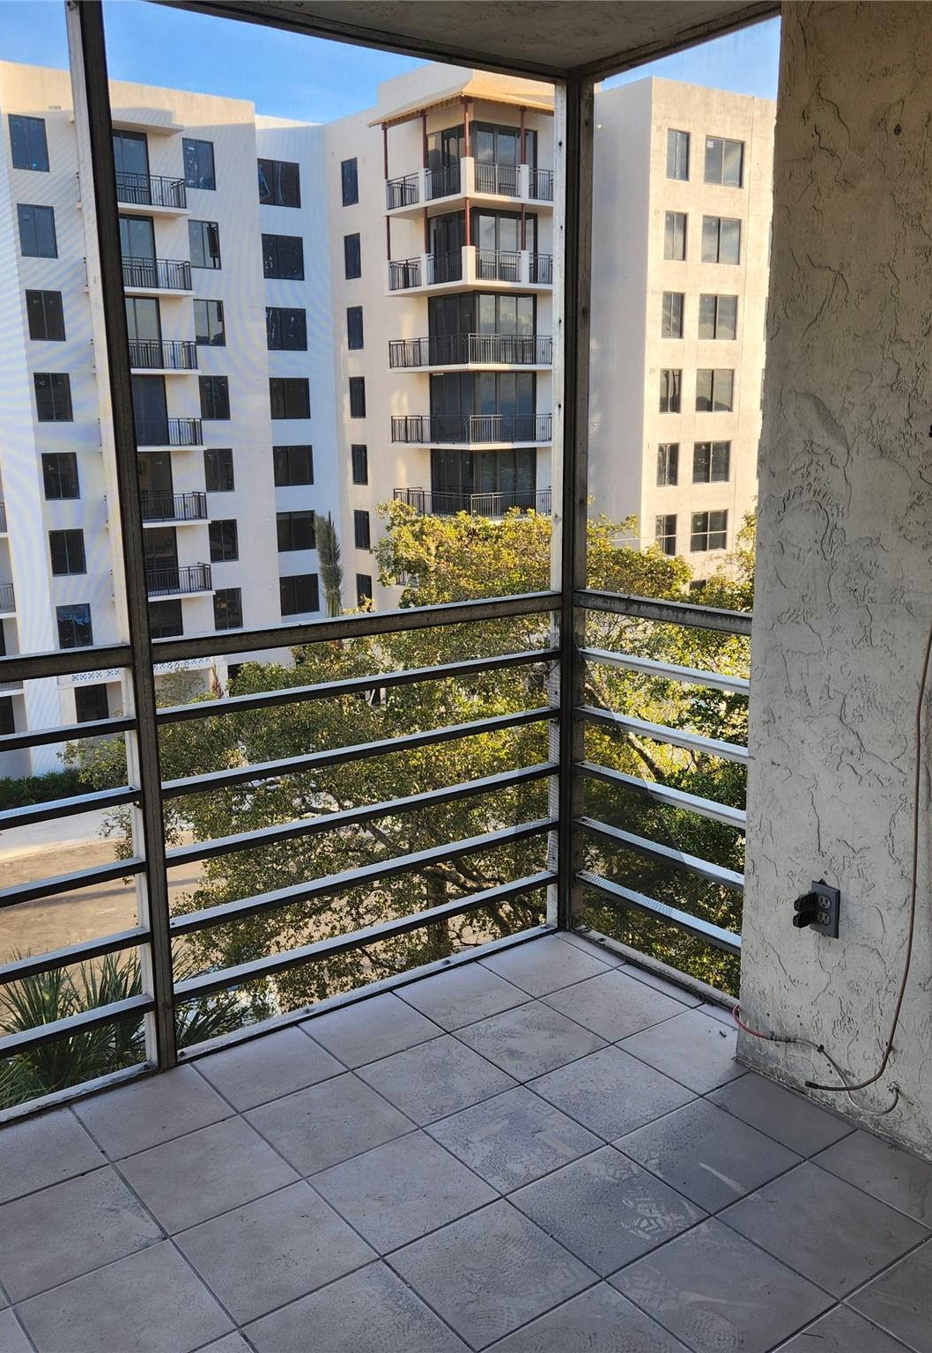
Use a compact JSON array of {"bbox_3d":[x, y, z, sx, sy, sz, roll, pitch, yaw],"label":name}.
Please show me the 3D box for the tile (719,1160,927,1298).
[{"bbox_3d":[0.723,1.113,2.425,0.303,0.010,0.303,-9,16,-36],"label":"tile"}]

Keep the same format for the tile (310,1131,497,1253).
[{"bbox_3d":[-0.134,1.089,2.541,0.303,0.010,0.303,-9,16,-36],"label":"tile"}]

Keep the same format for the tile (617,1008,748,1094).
[{"bbox_3d":[0.601,0.973,3.104,0.302,0.010,0.302,-10,16,-36],"label":"tile"}]

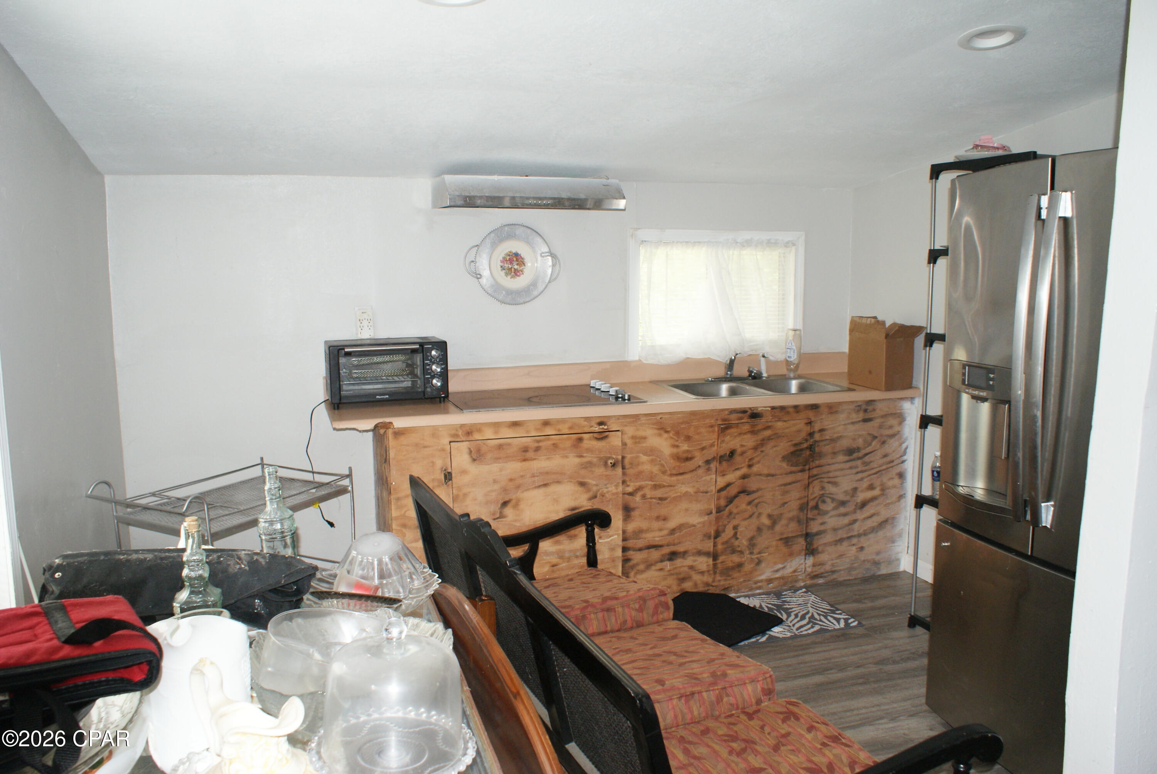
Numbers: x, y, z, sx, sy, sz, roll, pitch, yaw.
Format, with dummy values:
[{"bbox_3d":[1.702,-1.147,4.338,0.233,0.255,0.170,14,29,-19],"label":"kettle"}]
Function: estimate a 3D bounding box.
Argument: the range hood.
[{"bbox_3d":[-0.241,-0.865,3.896,0.762,0.146,0.510,-3,8,-17],"label":"range hood"}]

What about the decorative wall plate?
[{"bbox_3d":[-0.307,-0.580,4.112,0.465,0.382,0.040,-3,8,-17],"label":"decorative wall plate"}]

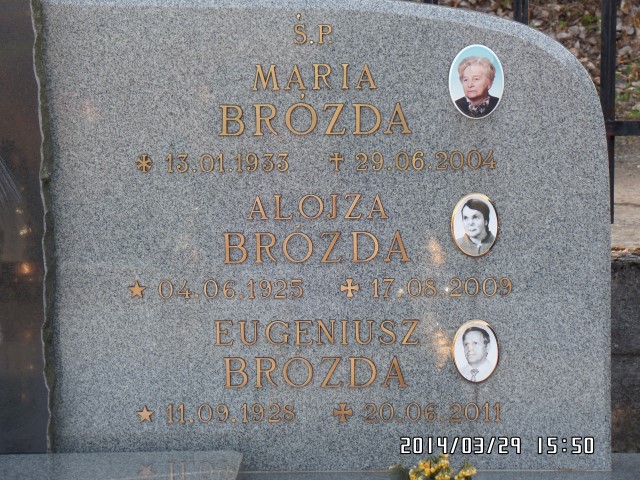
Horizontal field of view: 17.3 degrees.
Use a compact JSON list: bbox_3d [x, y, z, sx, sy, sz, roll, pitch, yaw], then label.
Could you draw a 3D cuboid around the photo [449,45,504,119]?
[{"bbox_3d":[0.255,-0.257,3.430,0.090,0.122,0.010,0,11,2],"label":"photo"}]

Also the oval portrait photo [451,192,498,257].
[{"bbox_3d":[0.255,-0.025,3.473,0.077,0.105,0.010,0,11,2],"label":"oval portrait photo"}]

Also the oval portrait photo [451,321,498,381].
[{"bbox_3d":[0.260,0.186,3.512,0.077,0.105,0.010,0,11,2],"label":"oval portrait photo"}]

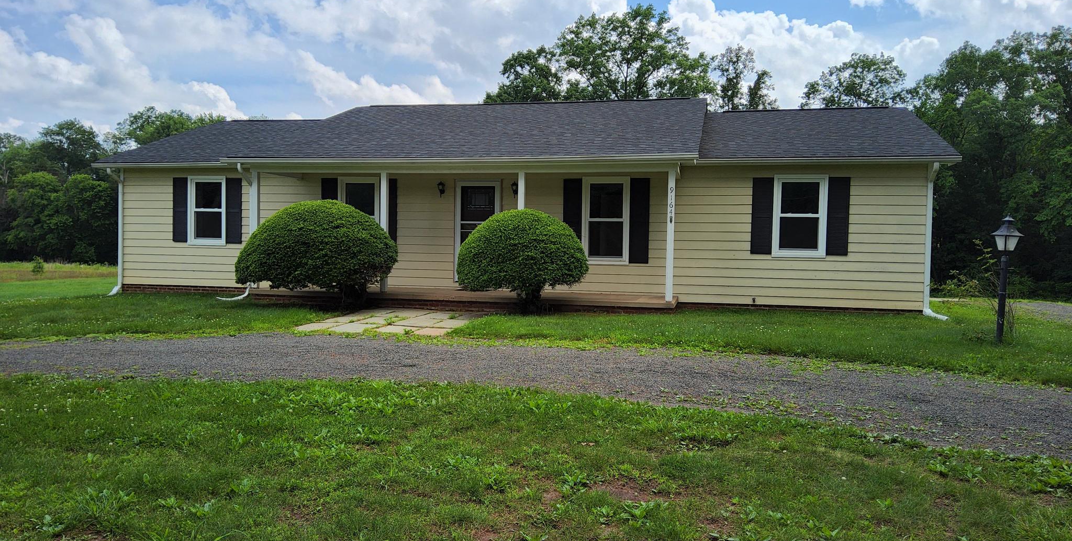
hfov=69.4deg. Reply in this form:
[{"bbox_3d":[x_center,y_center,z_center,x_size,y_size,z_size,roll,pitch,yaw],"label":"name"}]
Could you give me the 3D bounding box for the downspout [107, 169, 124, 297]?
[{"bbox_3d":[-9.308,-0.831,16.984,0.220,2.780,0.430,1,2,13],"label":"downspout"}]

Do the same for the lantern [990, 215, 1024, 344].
[{"bbox_3d":[6.269,0.126,10.362,0.265,1.742,0.265,2,3,-9],"label":"lantern"}]

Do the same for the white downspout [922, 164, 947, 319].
[{"bbox_3d":[6.965,-0.503,13.395,0.370,2.680,0.480,1,2,13],"label":"white downspout"}]

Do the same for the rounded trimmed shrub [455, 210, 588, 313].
[{"bbox_3d":[-0.228,-0.159,12.798,2.166,1.744,2.100,1,2,13],"label":"rounded trimmed shrub"}]

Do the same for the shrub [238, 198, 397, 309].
[{"bbox_3d":[-3.868,-0.287,13.622,2.830,1.945,2.450,1,2,13],"label":"shrub"}]

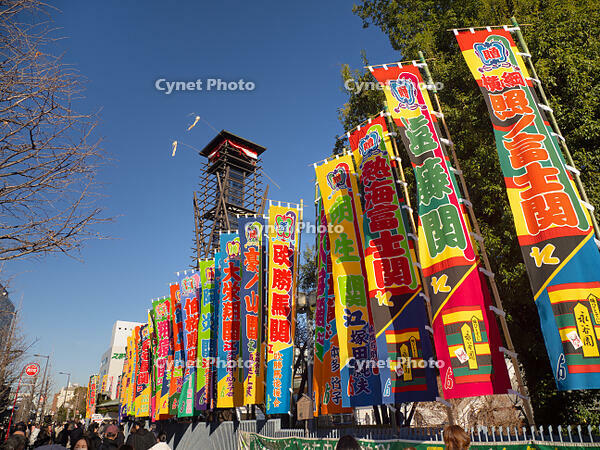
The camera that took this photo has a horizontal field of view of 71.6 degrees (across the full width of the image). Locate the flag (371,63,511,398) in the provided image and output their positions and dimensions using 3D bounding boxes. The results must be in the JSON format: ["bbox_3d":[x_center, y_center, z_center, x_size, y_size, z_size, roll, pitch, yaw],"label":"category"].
[{"bbox_3d":[1.980,-0.314,6.335,0.900,5.350,0.200,-4,-24,-7],"label":"flag"}]

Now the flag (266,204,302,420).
[{"bbox_3d":[-0.479,1.950,10.843,0.880,5.420,0.250,-6,-24,13],"label":"flag"}]

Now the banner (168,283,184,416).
[{"bbox_3d":[-5.403,5.289,18.188,0.900,5.420,0.220,-18,-25,25],"label":"banner"}]

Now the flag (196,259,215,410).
[{"bbox_3d":[-3.419,3.858,15.326,0.900,5.350,0.180,-10,-26,15],"label":"flag"}]

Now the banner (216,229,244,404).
[{"bbox_3d":[-2.109,2.715,12.922,0.900,5.350,0.180,-6,-25,7],"label":"banner"}]

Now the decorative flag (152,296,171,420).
[{"bbox_3d":[-6.401,6.107,19.524,0.900,5.350,0.180,-10,-25,0],"label":"decorative flag"}]

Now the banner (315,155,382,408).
[{"bbox_3d":[0.961,0.899,8.814,0.920,5.420,0.220,-20,-29,32],"label":"banner"}]

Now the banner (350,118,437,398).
[{"bbox_3d":[1.570,0.354,7.695,0.920,5.420,0.200,-18,-28,30],"label":"banner"}]

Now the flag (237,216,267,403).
[{"bbox_3d":[-1.352,2.231,11.964,0.880,5.420,0.250,-13,-25,20],"label":"flag"}]

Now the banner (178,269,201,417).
[{"bbox_3d":[-4.218,4.380,15.897,0.900,5.350,0.180,-11,-26,10],"label":"banner"}]

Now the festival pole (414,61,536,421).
[{"bbox_3d":[2.630,0.231,6.150,0.080,7.400,0.080,-4,-24,-7],"label":"festival pole"}]

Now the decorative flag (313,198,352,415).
[{"bbox_3d":[0.820,1.600,10.000,0.900,5.350,0.200,-5,-25,12],"label":"decorative flag"}]

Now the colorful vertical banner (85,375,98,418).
[{"bbox_3d":[-27.285,22.534,54.711,0.900,5.300,0.100,6,-26,-18],"label":"colorful vertical banner"}]

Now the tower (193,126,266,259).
[{"bbox_3d":[-3.586,2.639,21.504,3.000,16.000,3.000,19,-32,-41],"label":"tower"}]

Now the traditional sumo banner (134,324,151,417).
[{"bbox_3d":[-9.357,8.688,25.135,0.900,5.300,0.100,4,-25,-14],"label":"traditional sumo banner"}]

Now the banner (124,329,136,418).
[{"bbox_3d":[-10.973,9.568,27.105,0.900,5.300,0.100,5,-26,-15],"label":"banner"}]

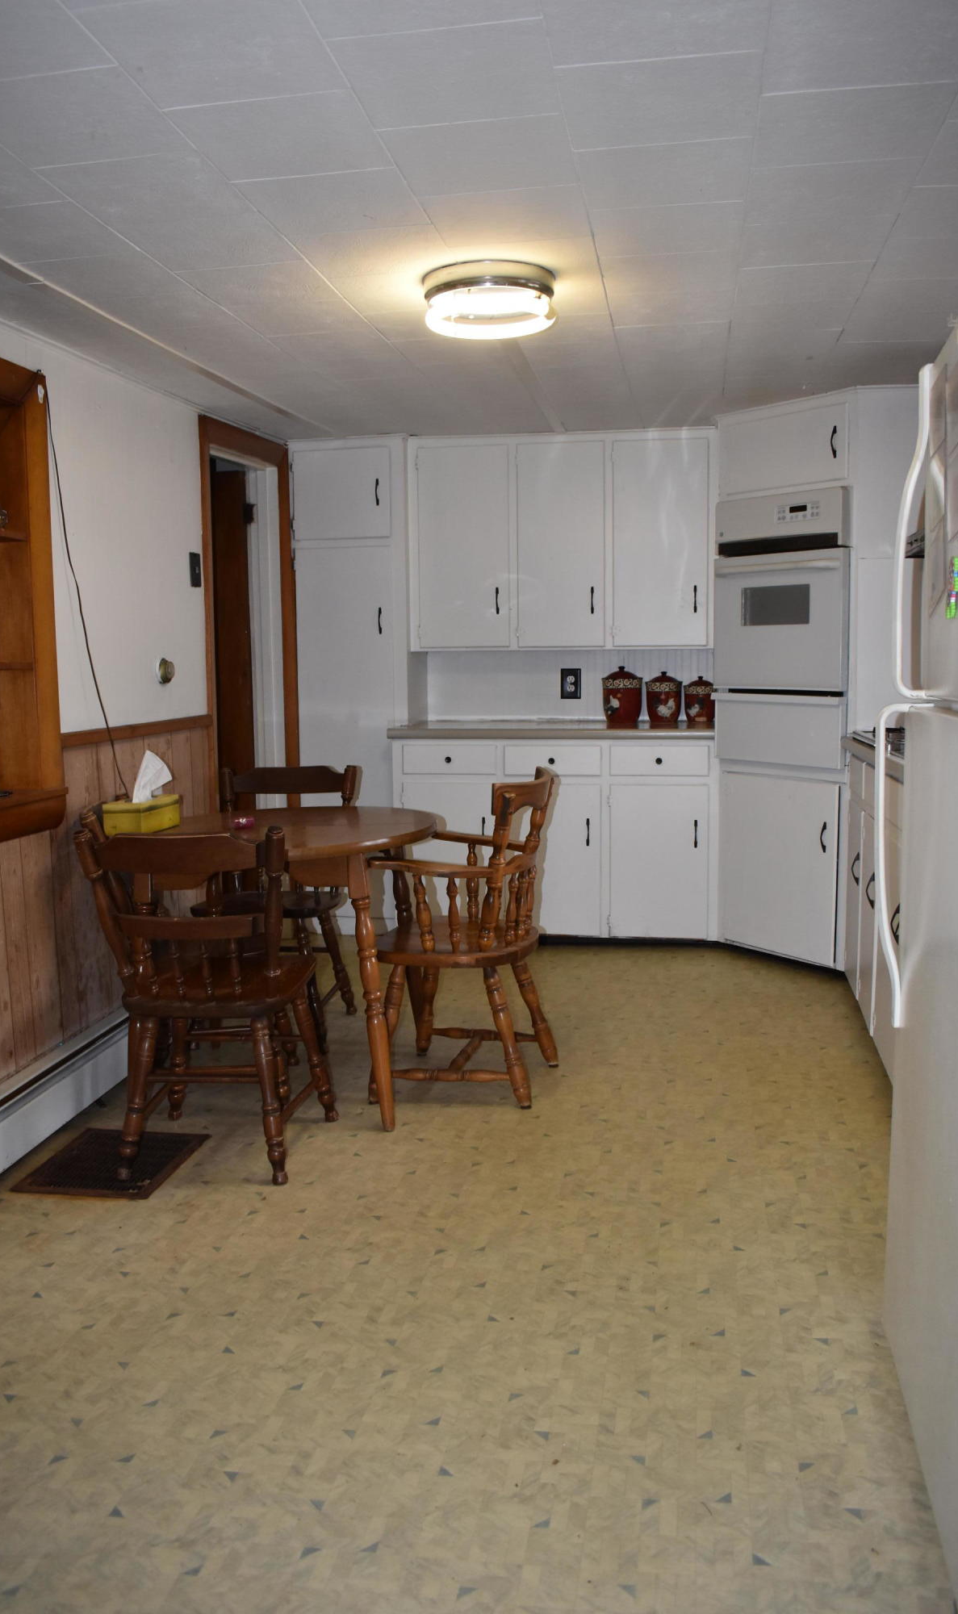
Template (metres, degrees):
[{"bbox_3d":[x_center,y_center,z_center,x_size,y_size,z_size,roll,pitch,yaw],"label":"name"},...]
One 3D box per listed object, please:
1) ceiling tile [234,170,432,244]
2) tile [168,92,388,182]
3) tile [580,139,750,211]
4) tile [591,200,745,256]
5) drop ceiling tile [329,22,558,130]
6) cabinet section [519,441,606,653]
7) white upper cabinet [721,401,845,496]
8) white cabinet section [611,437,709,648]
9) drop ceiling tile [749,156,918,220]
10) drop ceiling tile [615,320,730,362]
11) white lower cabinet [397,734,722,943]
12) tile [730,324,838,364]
[{"bbox_3d":[-0.272,-1.170,2.332,0.312,0.020,0.307,1,8,10],"label":"ceiling tile"},{"bbox_3d":[-0.322,-1.129,2.036,0.307,0.015,0.304,0,7,10],"label":"tile"},{"bbox_3d":[0.344,-1.181,2.246,0.313,0.020,0.303,0,7,10],"label":"tile"},{"bbox_3d":[0.395,-1.219,2.542,0.313,0.020,0.303,0,7,10],"label":"tile"},{"bbox_3d":[-0.043,-1.121,1.849,0.313,0.020,0.303,0,7,10],"label":"drop ceiling tile"},{"bbox_3d":[0.360,-1.085,5.077,0.355,0.823,0.300,1,7,10],"label":"cabinet section"},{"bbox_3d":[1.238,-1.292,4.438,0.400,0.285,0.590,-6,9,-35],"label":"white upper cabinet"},{"bbox_3d":[0.755,-1.076,5.009,0.384,0.824,0.300,1,7,10],"label":"white cabinet section"},{"bbox_3d":[0.679,-1.202,2.351,0.313,0.020,0.303,0,7,10],"label":"drop ceiling tile"},{"bbox_3d":[0.545,-1.321,3.399,0.307,0.015,0.304,0,7,10],"label":"drop ceiling tile"},{"bbox_3d":[0.334,0.104,5.068,1.279,0.813,0.580,1,7,10],"label":"white lower cabinet"},{"bbox_3d":[0.885,-1.356,3.535,0.313,0.020,0.303,0,7,10],"label":"tile"}]

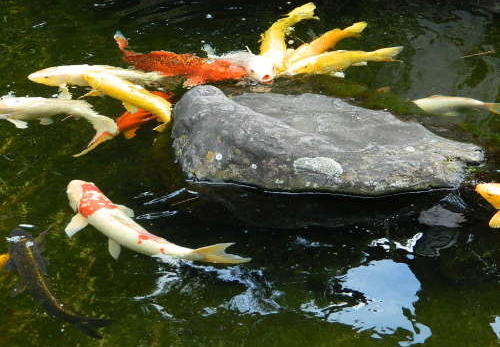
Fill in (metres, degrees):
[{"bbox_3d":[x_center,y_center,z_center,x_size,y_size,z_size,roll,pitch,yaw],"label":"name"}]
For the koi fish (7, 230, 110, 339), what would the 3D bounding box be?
[{"bbox_3d":[-0.410,0.234,3.084,0.169,0.110,0.462,-14,31,-25],"label":"koi fish"}]

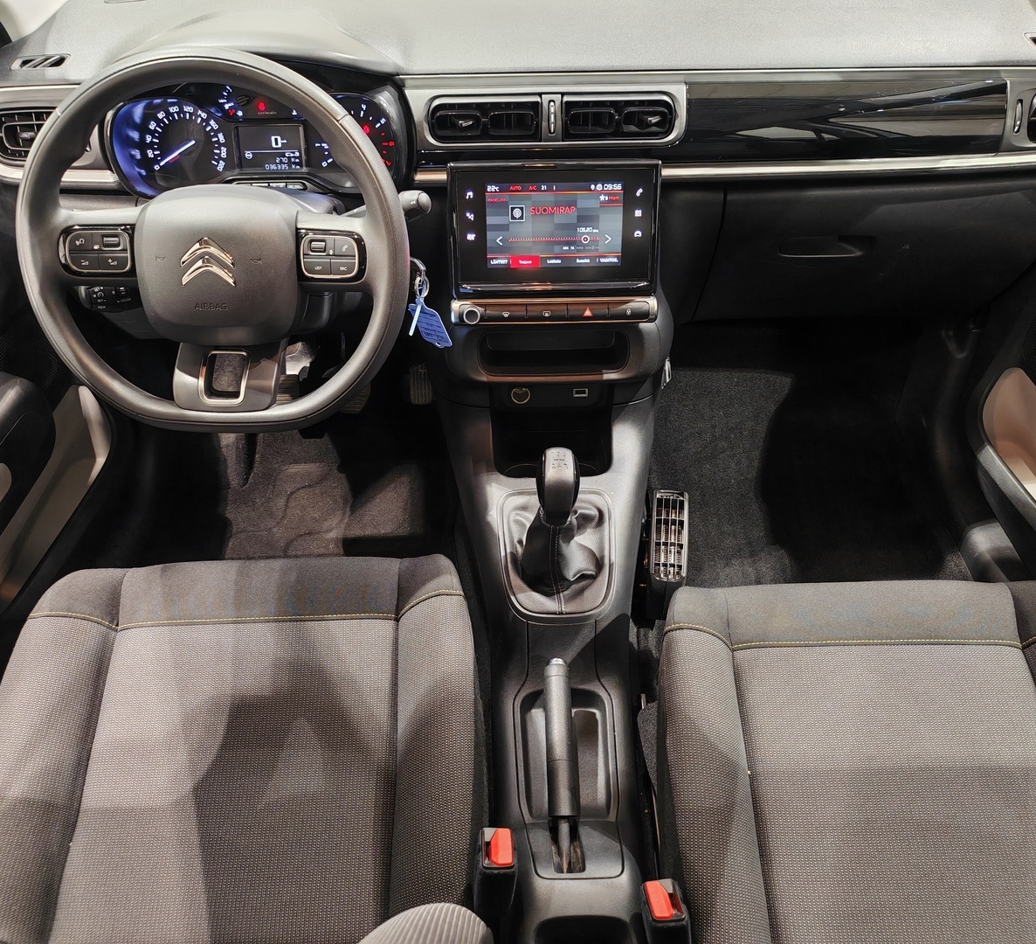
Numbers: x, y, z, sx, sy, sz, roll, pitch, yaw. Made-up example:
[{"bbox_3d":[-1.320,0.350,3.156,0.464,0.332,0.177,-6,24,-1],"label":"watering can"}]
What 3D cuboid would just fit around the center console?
[{"bbox_3d":[0.048,0.104,0.971,0.270,0.600,0.840,-1,38,0],"label":"center console"}]

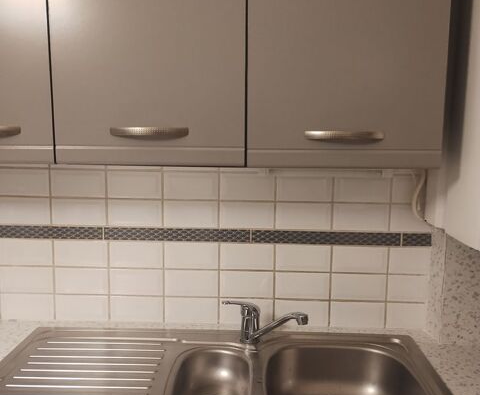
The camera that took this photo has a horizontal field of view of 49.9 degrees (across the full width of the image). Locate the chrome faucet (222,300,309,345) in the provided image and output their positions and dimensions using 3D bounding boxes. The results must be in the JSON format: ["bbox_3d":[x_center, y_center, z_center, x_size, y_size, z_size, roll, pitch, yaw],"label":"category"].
[{"bbox_3d":[0.062,0.318,1.245,0.107,0.115,0.207,-7,11,-44],"label":"chrome faucet"}]

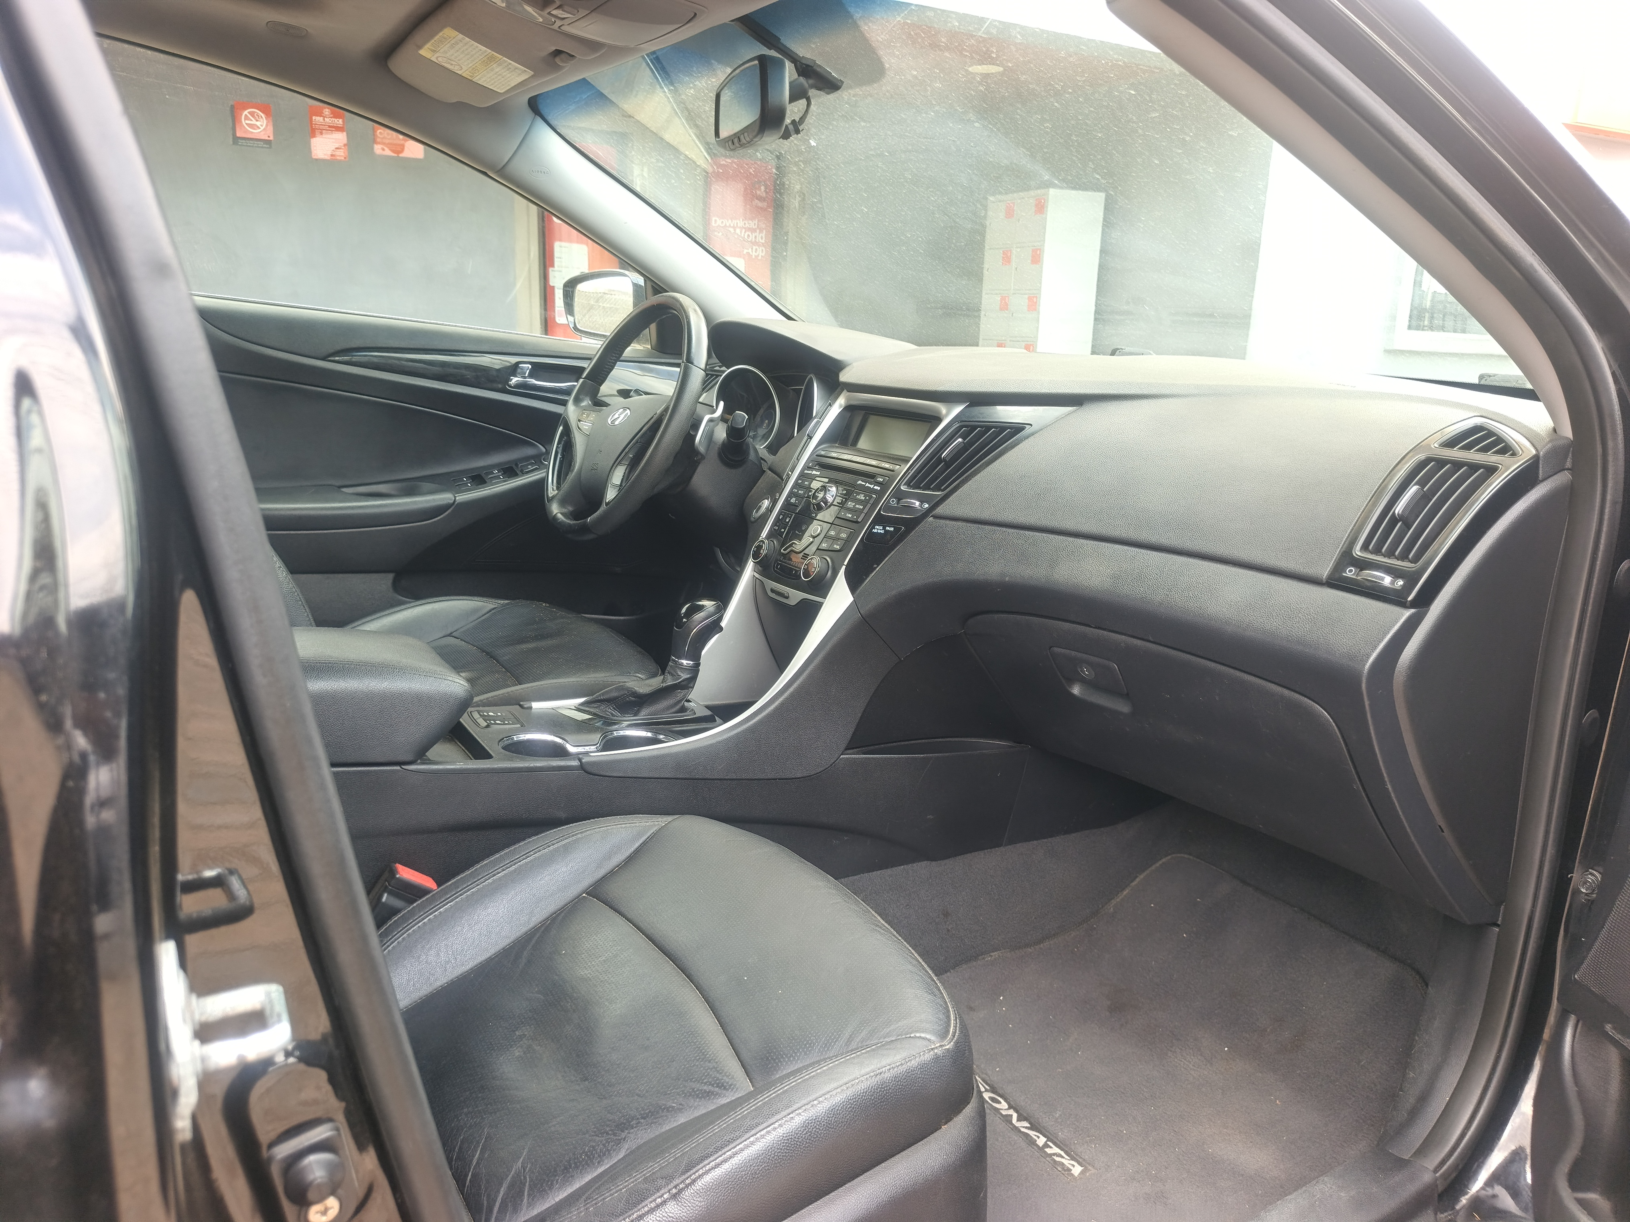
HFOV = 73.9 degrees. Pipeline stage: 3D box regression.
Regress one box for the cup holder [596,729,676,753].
[{"bbox_3d":[-0.192,0.167,1.163,0.080,0.060,0.080,-6,15,-31],"label":"cup holder"}]

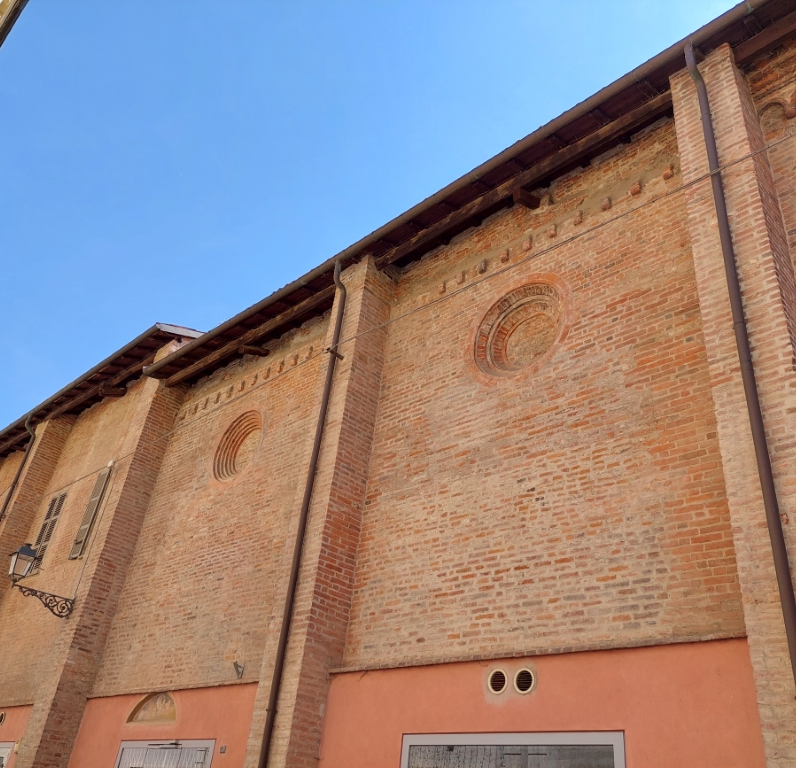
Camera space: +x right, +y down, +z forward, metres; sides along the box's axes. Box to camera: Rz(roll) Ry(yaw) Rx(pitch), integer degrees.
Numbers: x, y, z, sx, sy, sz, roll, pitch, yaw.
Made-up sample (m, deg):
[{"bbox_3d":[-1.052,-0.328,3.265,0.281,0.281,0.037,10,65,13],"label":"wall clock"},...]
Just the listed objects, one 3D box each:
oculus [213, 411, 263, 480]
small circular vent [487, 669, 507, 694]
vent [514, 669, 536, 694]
[{"bbox_3d":[-2.832,1.230,13.210,1.443,1.443,0.350,-22,-43,38],"label":"oculus"},{"bbox_3d":[1.001,2.987,7.128,0.236,0.236,0.040,-22,-43,38],"label":"small circular vent"},{"bbox_3d":[1.231,2.900,6.930,0.235,0.235,0.040,-22,-43,38],"label":"vent"}]

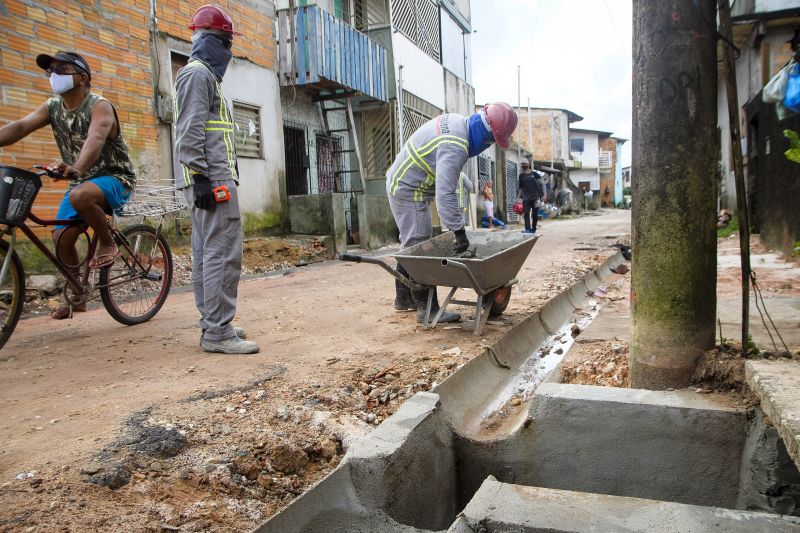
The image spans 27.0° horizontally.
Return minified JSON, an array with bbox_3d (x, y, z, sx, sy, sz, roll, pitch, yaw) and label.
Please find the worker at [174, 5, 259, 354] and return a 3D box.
[{"bbox_3d":[-0.953,-0.454,8.650,0.450,1.800,0.520,-1,2,-5],"label":"worker"}]

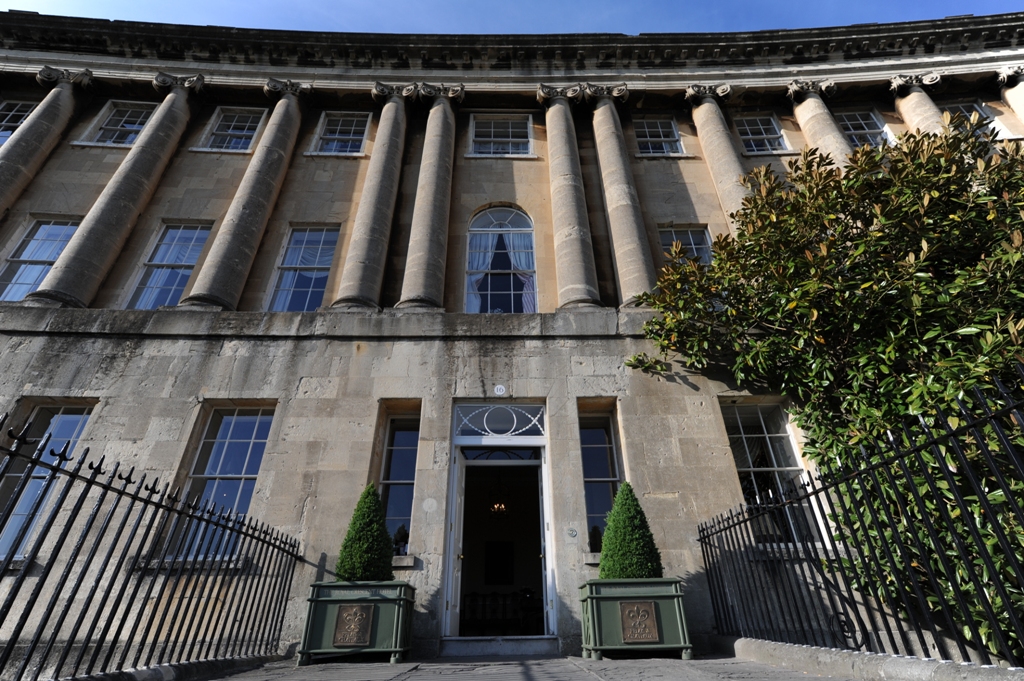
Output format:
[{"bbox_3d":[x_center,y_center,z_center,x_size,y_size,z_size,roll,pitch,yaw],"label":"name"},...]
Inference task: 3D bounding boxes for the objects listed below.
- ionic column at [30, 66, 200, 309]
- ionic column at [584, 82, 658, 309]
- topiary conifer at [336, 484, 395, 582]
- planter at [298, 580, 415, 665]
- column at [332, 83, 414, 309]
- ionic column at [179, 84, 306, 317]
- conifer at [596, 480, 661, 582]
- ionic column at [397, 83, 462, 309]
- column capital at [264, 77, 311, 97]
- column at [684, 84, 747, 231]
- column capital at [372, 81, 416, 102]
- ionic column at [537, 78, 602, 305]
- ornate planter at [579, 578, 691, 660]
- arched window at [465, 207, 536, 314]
[{"bbox_3d":[-8.015,-3.243,10.038,1.080,6.720,0.980,1,-30,-3],"label":"ionic column"},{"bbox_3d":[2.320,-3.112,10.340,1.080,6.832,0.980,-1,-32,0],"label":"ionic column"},{"bbox_3d":[-1.706,2.351,5.871,0.677,1.202,0.677,-1,-32,0],"label":"topiary conifer"},{"bbox_3d":[-1.650,3.157,5.398,1.057,0.747,0.740,-1,-32,0],"label":"planter"},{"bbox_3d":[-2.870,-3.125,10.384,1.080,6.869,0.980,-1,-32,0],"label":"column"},{"bbox_3d":[-5.428,-3.196,10.159,1.080,6.720,0.980,1,-30,-3],"label":"ionic column"},{"bbox_3d":[1.395,2.340,5.927,0.744,1.216,0.744,-1,-32,0],"label":"conifer"},{"bbox_3d":[-1.686,-3.155,10.288,1.080,6.720,0.980,1,-30,-2],"label":"ionic column"},{"bbox_3d":[-5.453,-5.882,11.746,1.060,0.470,0.920,1,-30,-3],"label":"column capital"},{"bbox_3d":[4.890,-3.155,10.392,1.080,6.720,0.980,-1,-30,0],"label":"column"},{"bbox_3d":[-2.875,-5.845,11.849,1.060,0.470,0.920,1,-30,-2],"label":"column capital"},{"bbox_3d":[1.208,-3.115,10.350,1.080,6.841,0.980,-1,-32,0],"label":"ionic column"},{"bbox_3d":[1.358,3.151,5.451,1.032,0.744,0.740,-1,-32,0],"label":"ornate planter"},{"bbox_3d":[-0.223,-1.621,9.902,1.420,3.000,0.220,0,-30,-1],"label":"arched window"}]

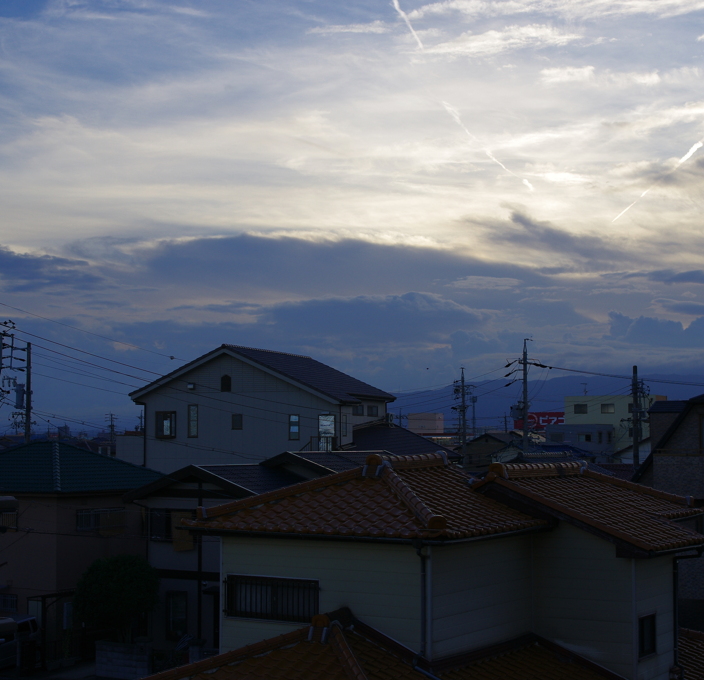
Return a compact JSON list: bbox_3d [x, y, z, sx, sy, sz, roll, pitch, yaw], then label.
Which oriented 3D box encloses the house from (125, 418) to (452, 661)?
[{"bbox_3d":[-1.751,7.462,47.113,7.980,7.400,10.300,-3,-5,32],"label":"house"}]

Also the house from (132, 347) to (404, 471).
[{"bbox_3d":[-4.333,6.978,73.953,12.500,12.400,11.600,-2,-5,21],"label":"house"}]

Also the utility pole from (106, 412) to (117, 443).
[{"bbox_3d":[-43.159,19.057,234.230,1.900,12.400,1.000,-3,-5,32],"label":"utility pole"}]

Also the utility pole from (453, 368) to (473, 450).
[{"bbox_3d":[10.113,9.566,117.614,1.900,13.800,1.100,-3,-5,32],"label":"utility pole"}]

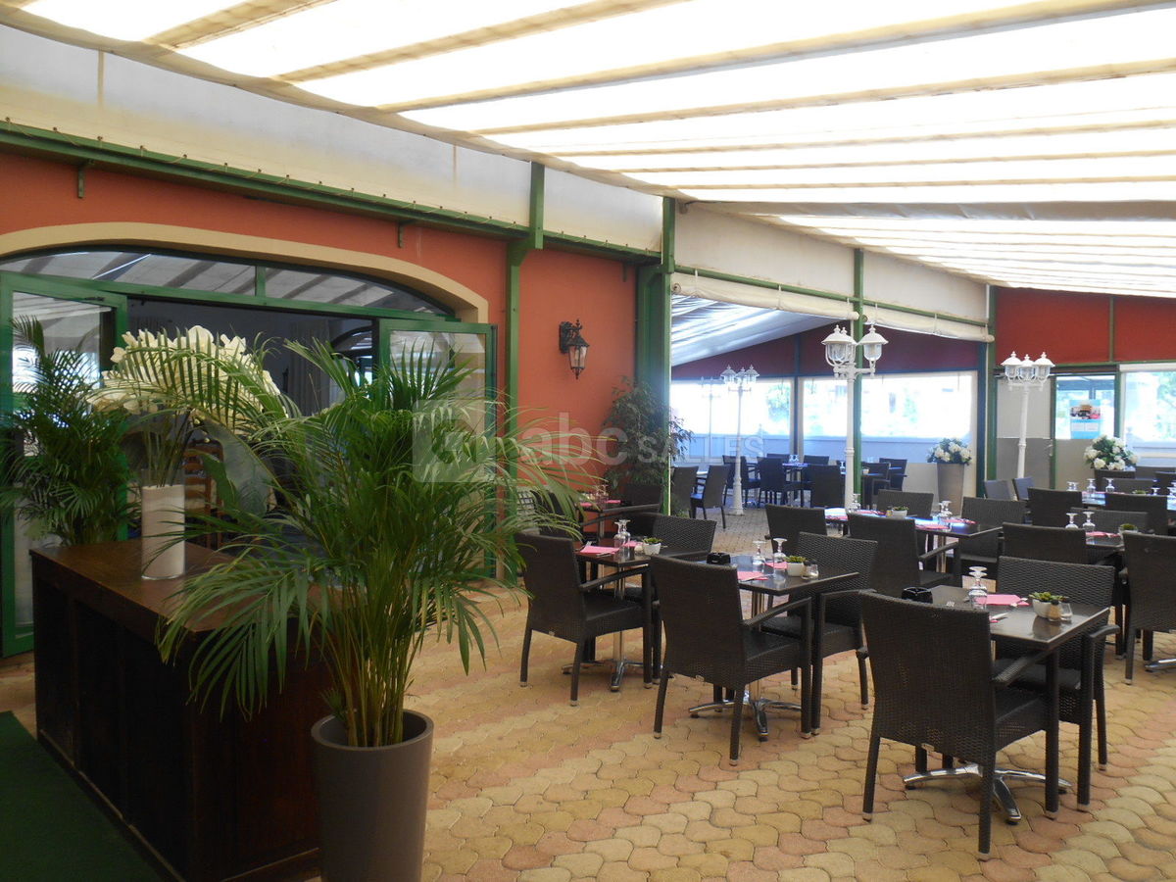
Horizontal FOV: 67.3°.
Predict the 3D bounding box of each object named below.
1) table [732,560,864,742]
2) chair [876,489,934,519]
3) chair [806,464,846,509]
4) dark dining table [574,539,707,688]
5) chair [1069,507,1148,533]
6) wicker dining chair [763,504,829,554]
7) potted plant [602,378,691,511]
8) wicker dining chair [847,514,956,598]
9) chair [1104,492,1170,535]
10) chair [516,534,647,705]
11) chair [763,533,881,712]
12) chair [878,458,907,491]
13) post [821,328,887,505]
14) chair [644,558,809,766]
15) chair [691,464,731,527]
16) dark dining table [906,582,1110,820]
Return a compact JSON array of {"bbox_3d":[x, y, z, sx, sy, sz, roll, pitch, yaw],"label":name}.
[{"bbox_3d":[0.868,1.030,4.446,0.690,0.745,0.690,-1,2,-44],"label":"table"},{"bbox_3d":[2.624,0.897,7.646,0.575,0.873,0.615,2,2,44],"label":"chair"},{"bbox_3d":[3.409,0.768,12.195,0.600,0.870,0.570,-1,2,-43],"label":"chair"},{"bbox_3d":[0.188,1.009,5.202,0.704,0.744,0.704,-1,2,-42],"label":"dark dining table"},{"bbox_3d":[3.528,0.940,6.139,0.575,0.873,0.615,2,2,44],"label":"chair"},{"bbox_3d":[1.694,0.913,6.598,0.570,0.870,0.600,2,2,44],"label":"wicker dining chair"},{"bbox_3d":[0.620,0.335,9.600,0.920,2.000,0.920,0,1,4],"label":"potted plant"},{"bbox_3d":[2.117,0.933,6.004,0.600,0.870,0.570,-1,2,-45],"label":"wicker dining chair"},{"bbox_3d":[5.036,0.905,8.008,0.570,0.865,0.585,2,2,45],"label":"chair"},{"bbox_3d":[-0.031,0.948,4.968,0.585,0.865,0.570,-1,2,-43],"label":"chair"},{"bbox_3d":[1.138,0.965,4.626,0.600,0.870,0.570,-1,2,-42],"label":"chair"},{"bbox_3d":[4.778,0.744,14.227,0.615,0.873,0.575,-1,2,-45],"label":"chair"},{"bbox_3d":[2.318,0.146,7.861,0.615,2.361,0.575,0,1,-2],"label":"post"},{"bbox_3d":[0.667,0.969,4.164,0.585,0.865,0.570,-1,2,-45],"label":"chair"},{"bbox_3d":[1.555,0.797,12.117,0.585,0.865,0.570,1,2,40],"label":"chair"},{"bbox_3d":[1.588,1.046,3.525,0.695,0.747,0.735,2,2,44],"label":"dark dining table"}]

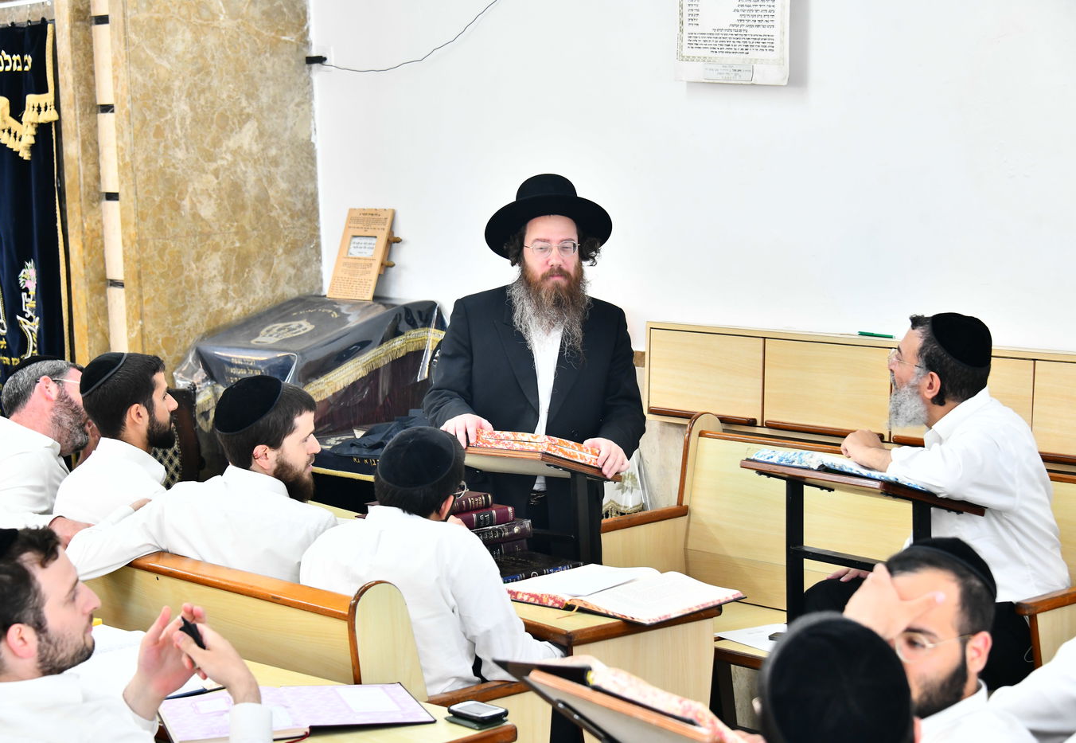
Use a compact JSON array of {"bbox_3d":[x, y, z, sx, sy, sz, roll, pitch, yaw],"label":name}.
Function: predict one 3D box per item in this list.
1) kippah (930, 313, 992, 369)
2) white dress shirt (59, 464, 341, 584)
[{"bbox_3d":[0.945,-0.072,4.950,0.170,0.075,0.170,39,10,-5],"label":"kippah"},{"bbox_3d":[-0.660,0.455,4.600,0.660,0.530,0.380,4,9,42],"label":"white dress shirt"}]

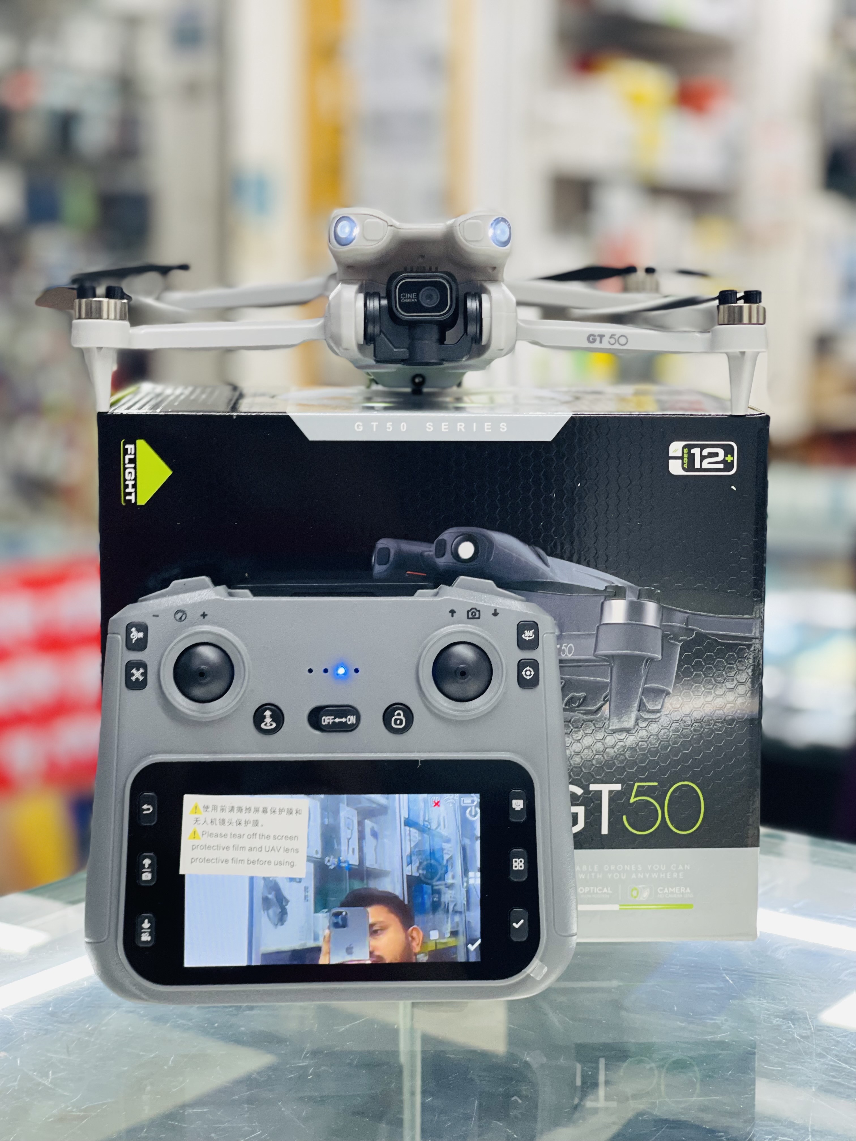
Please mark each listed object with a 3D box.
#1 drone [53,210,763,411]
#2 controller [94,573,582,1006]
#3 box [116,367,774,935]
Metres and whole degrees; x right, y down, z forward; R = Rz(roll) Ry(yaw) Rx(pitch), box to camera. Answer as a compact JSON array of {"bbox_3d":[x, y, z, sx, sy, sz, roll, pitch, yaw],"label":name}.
[{"bbox_3d":[-0.010,-0.106,0.845,0.265,0.073,0.220,0,8,-4],"label":"drone"},{"bbox_3d":[-0.034,0.075,0.735,0.166,0.145,0.050,0,0,-5],"label":"controller"},{"bbox_3d":[-0.001,0.032,0.831,0.240,0.196,0.130,0,8,-3],"label":"box"}]

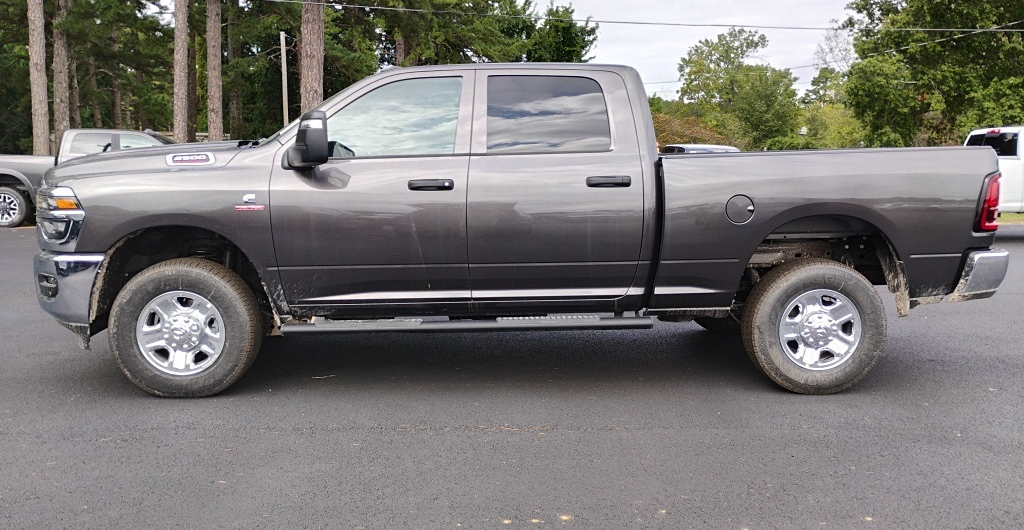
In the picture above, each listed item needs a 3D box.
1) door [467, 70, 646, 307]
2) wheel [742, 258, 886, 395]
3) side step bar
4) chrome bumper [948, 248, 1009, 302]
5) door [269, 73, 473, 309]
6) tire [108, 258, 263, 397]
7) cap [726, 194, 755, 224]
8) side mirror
[{"bbox_3d":[0.255,-0.475,4.936,1.045,1.370,0.240,0,8,-3],"label":"door"},{"bbox_3d":[1.860,0.361,5.112,0.840,0.830,0.276,0,8,-3],"label":"wheel"},{"bbox_3d":[-0.254,0.354,4.941,2.205,0.080,0.160,0,8,-3],"label":"side step bar"},{"bbox_3d":[2.839,-0.057,5.978,0.470,0.300,1.920,0,8,-3],"label":"chrome bumper"},{"bbox_3d":[-0.801,-0.451,4.891,1.180,1.385,0.240,0,8,-3],"label":"door"},{"bbox_3d":[-1.933,0.367,4.939,0.840,0.830,0.276,0,8,-3],"label":"tire"},{"bbox_3d":[1.347,-0.331,4.894,0.167,0.174,0.030,0,8,-3],"label":"cap"},{"bbox_3d":[-1.133,-0.692,4.581,0.250,0.310,0.360,0,8,-3],"label":"side mirror"}]

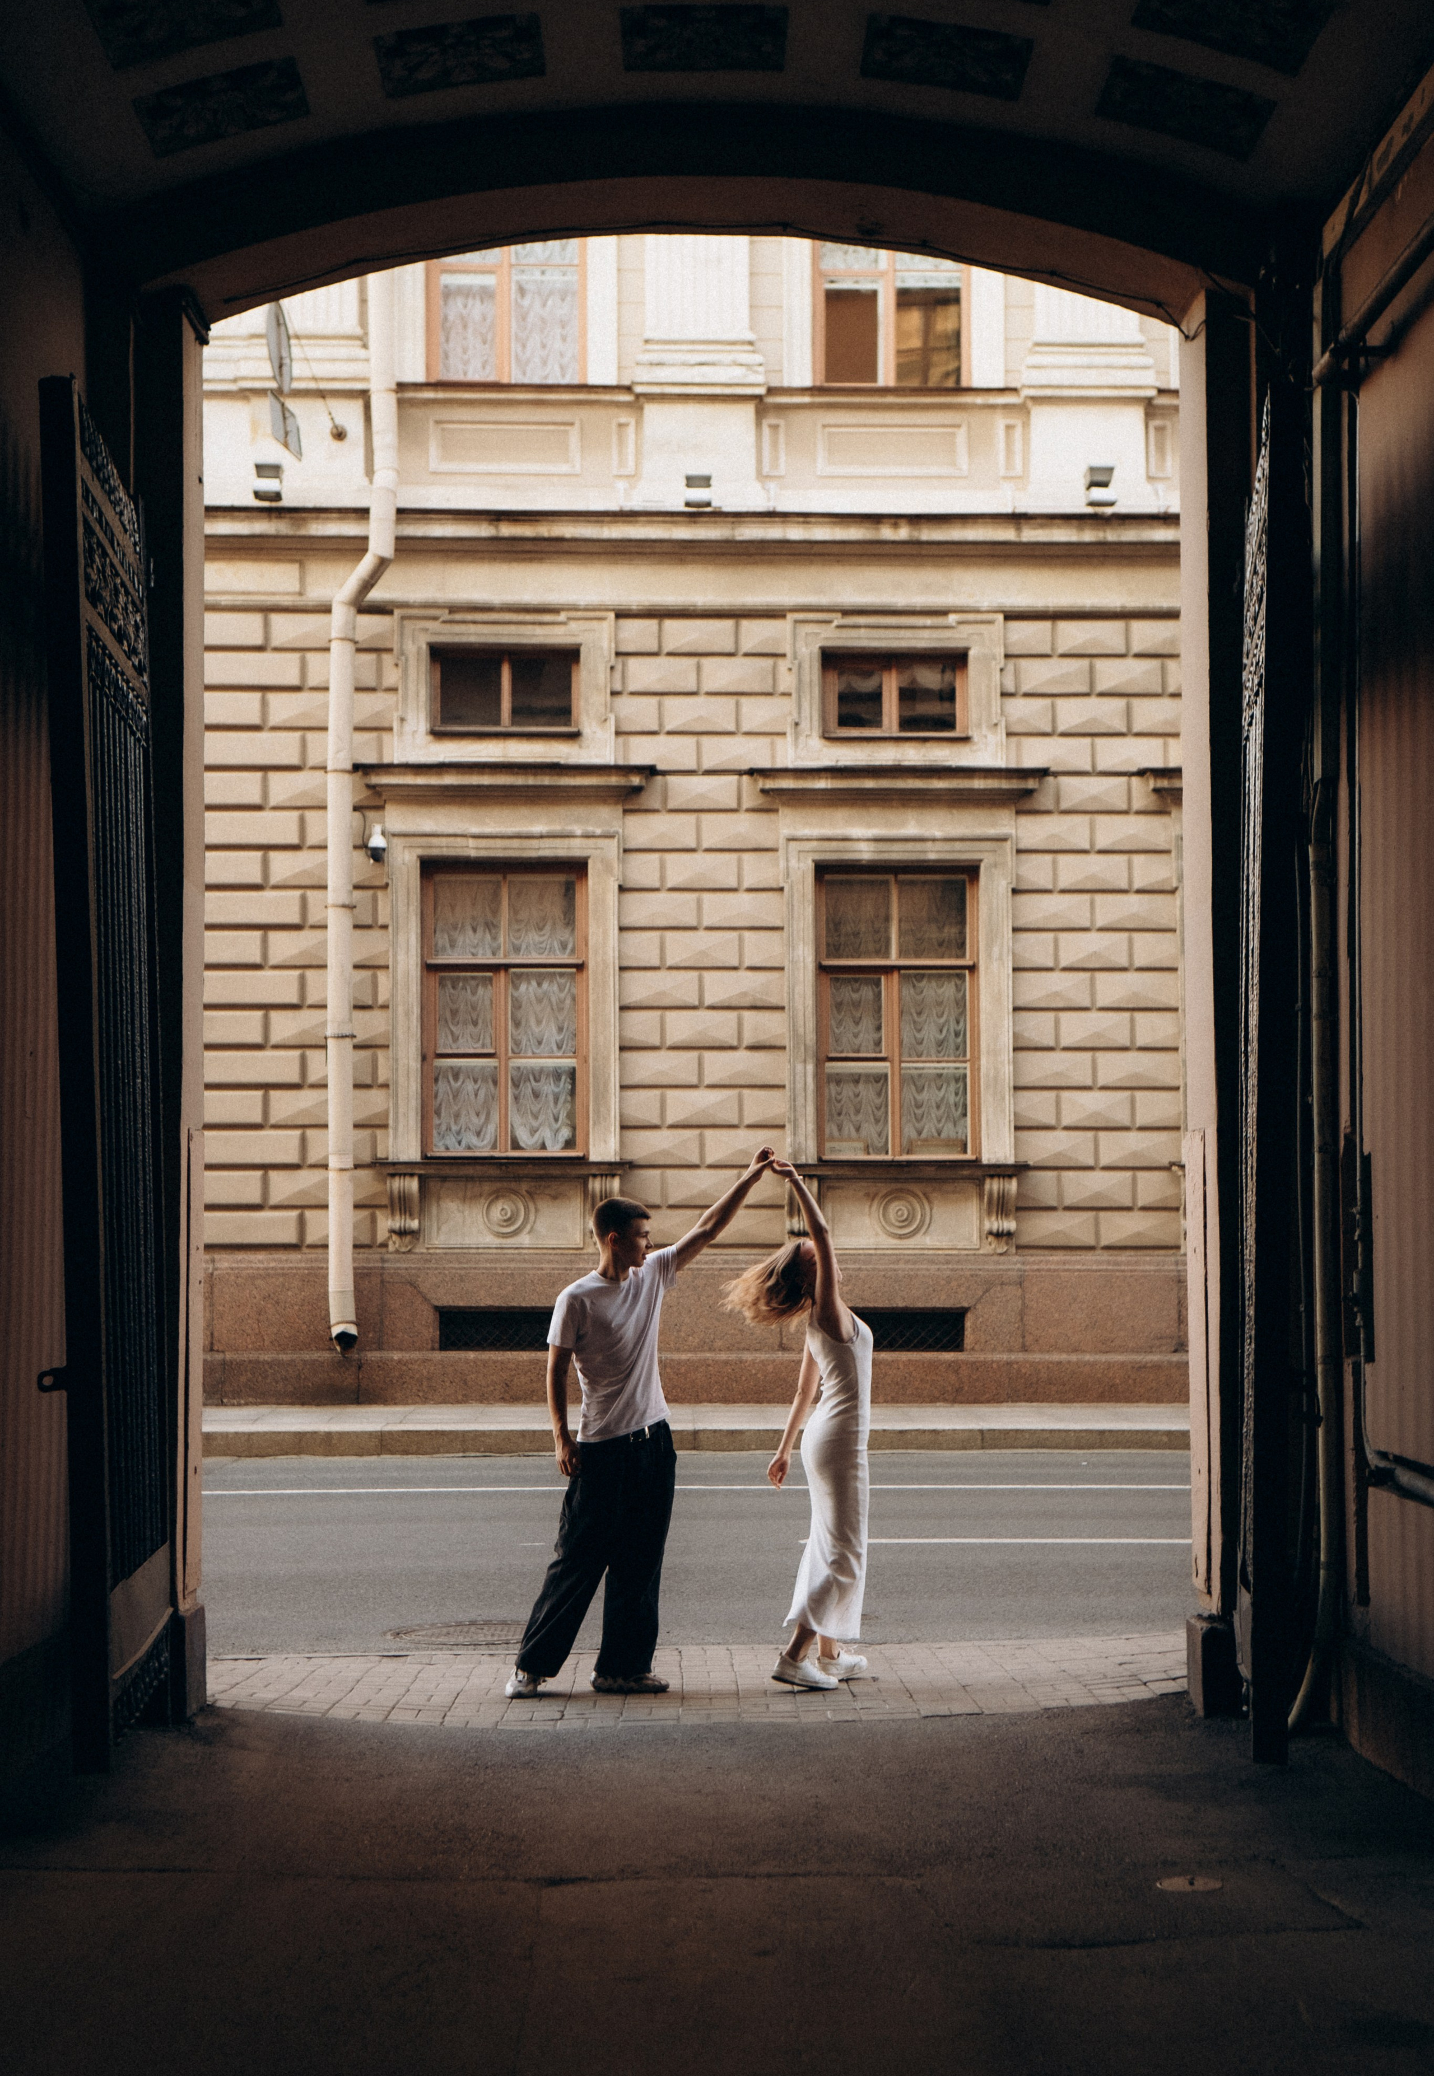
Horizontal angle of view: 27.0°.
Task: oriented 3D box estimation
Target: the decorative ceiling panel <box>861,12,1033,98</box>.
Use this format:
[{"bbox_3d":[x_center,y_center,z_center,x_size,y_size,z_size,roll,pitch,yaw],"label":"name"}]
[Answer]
[{"bbox_3d":[0.709,-3.042,9.224,0.500,0.060,0.486,9,-4,-1],"label":"decorative ceiling panel"}]

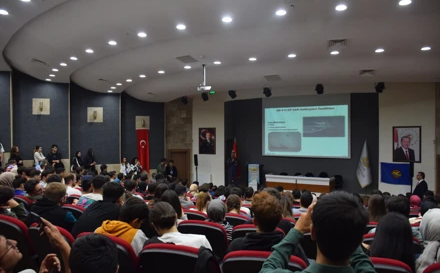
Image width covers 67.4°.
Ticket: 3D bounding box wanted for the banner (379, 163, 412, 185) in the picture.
[{"bbox_3d":[6.558,1.394,12.300,0.980,0.840,0.080,0,0,32],"label":"banner"}]

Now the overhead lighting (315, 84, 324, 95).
[{"bbox_3d":[4.001,-1.881,13.200,0.340,0.420,0.380,0,0,25],"label":"overhead lighting"}]

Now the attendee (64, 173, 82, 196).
[{"bbox_3d":[-2.740,1.340,6.470,0.500,1.280,0.750,0,0,35],"label":"attendee"}]

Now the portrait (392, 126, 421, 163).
[{"bbox_3d":[7.221,0.327,12.705,0.980,1.380,0.050,0,0,25],"label":"portrait"}]

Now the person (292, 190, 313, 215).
[{"bbox_3d":[1.380,1.470,5.250,0.500,1.280,0.750,0,0,19],"label":"person"}]

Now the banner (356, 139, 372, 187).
[{"bbox_3d":[5.969,1.154,13.600,0.650,2.000,0.350,0,0,25],"label":"banner"}]

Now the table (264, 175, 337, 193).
[{"bbox_3d":[3.220,1.980,13.450,2.550,0.750,0.750,0,0,25],"label":"table"}]

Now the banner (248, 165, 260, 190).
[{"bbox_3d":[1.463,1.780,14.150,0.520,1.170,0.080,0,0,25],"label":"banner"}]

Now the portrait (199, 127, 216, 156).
[{"bbox_3d":[-0.610,0.238,16.364,0.950,1.330,0.050,0,0,25],"label":"portrait"}]

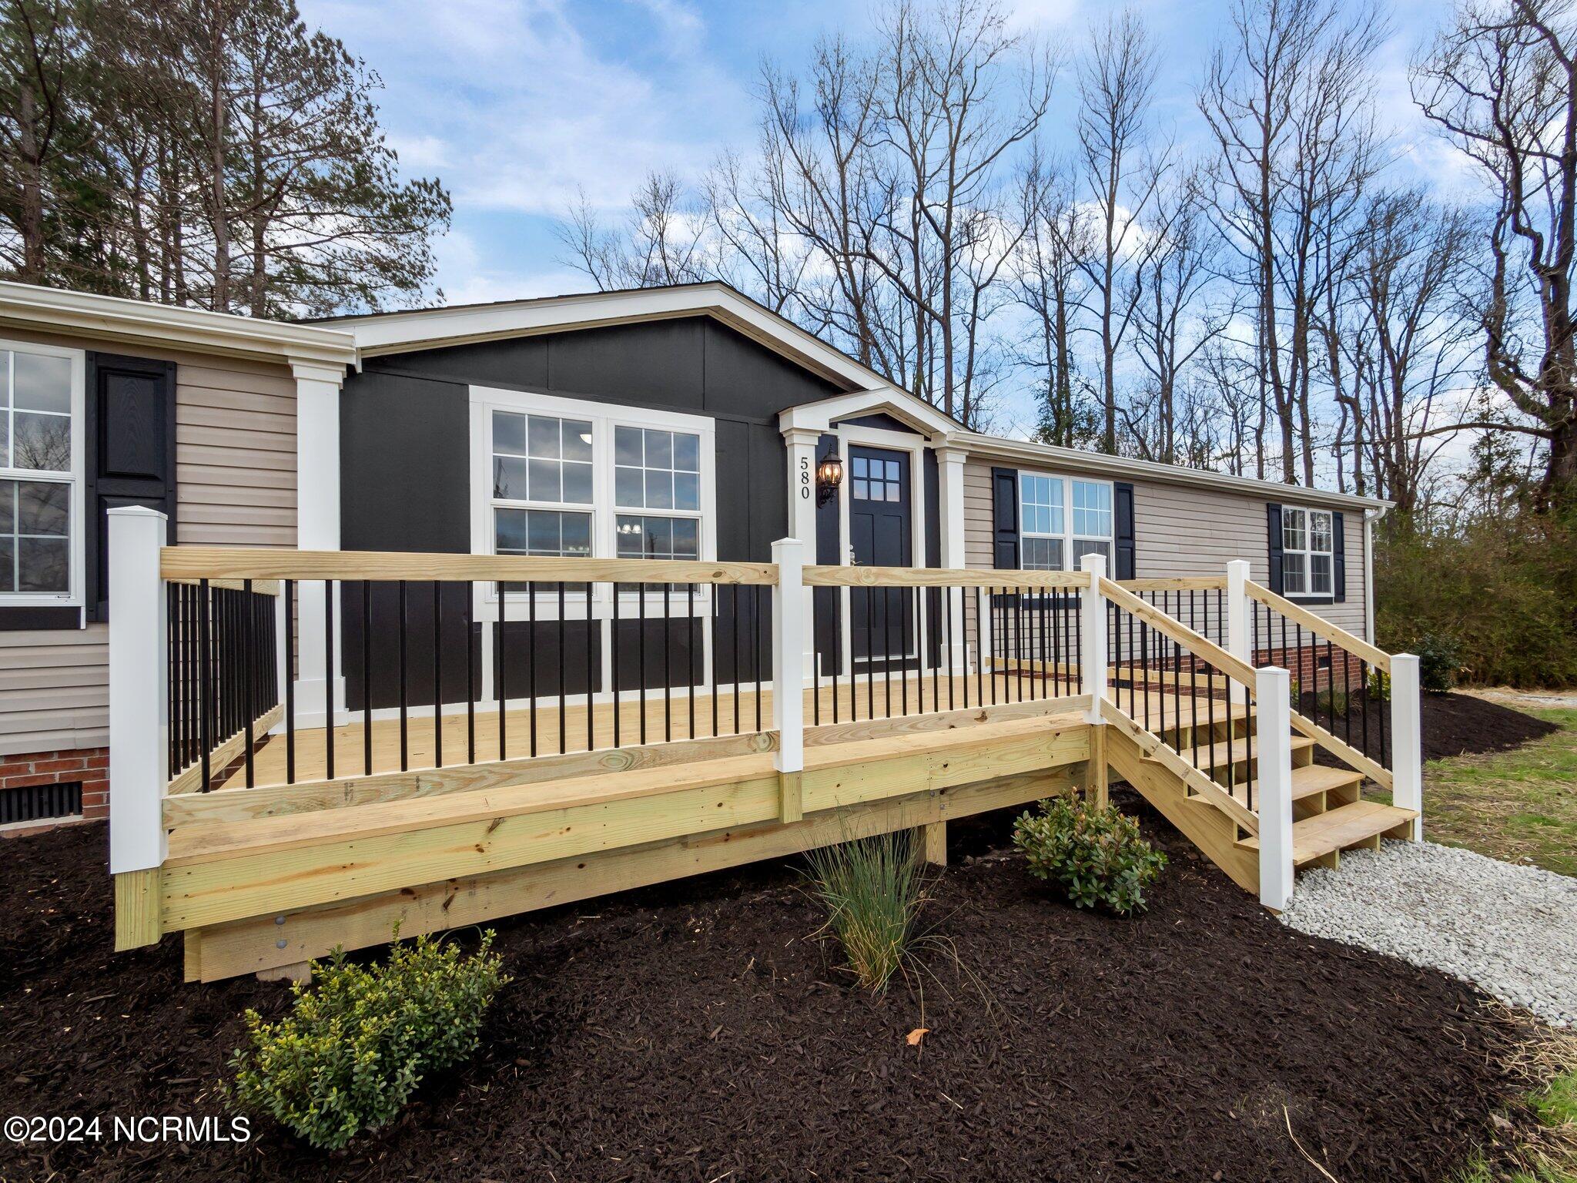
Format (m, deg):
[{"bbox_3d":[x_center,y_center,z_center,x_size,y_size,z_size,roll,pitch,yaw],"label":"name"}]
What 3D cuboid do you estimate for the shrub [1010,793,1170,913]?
[{"bbox_3d":[1.538,1.340,3.250,0.740,0.520,0.700,0,-1,-29],"label":"shrub"}]

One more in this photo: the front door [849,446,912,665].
[{"bbox_3d":[0.910,-0.364,6.277,0.850,2.050,0.060,0,-1,-29],"label":"front door"}]

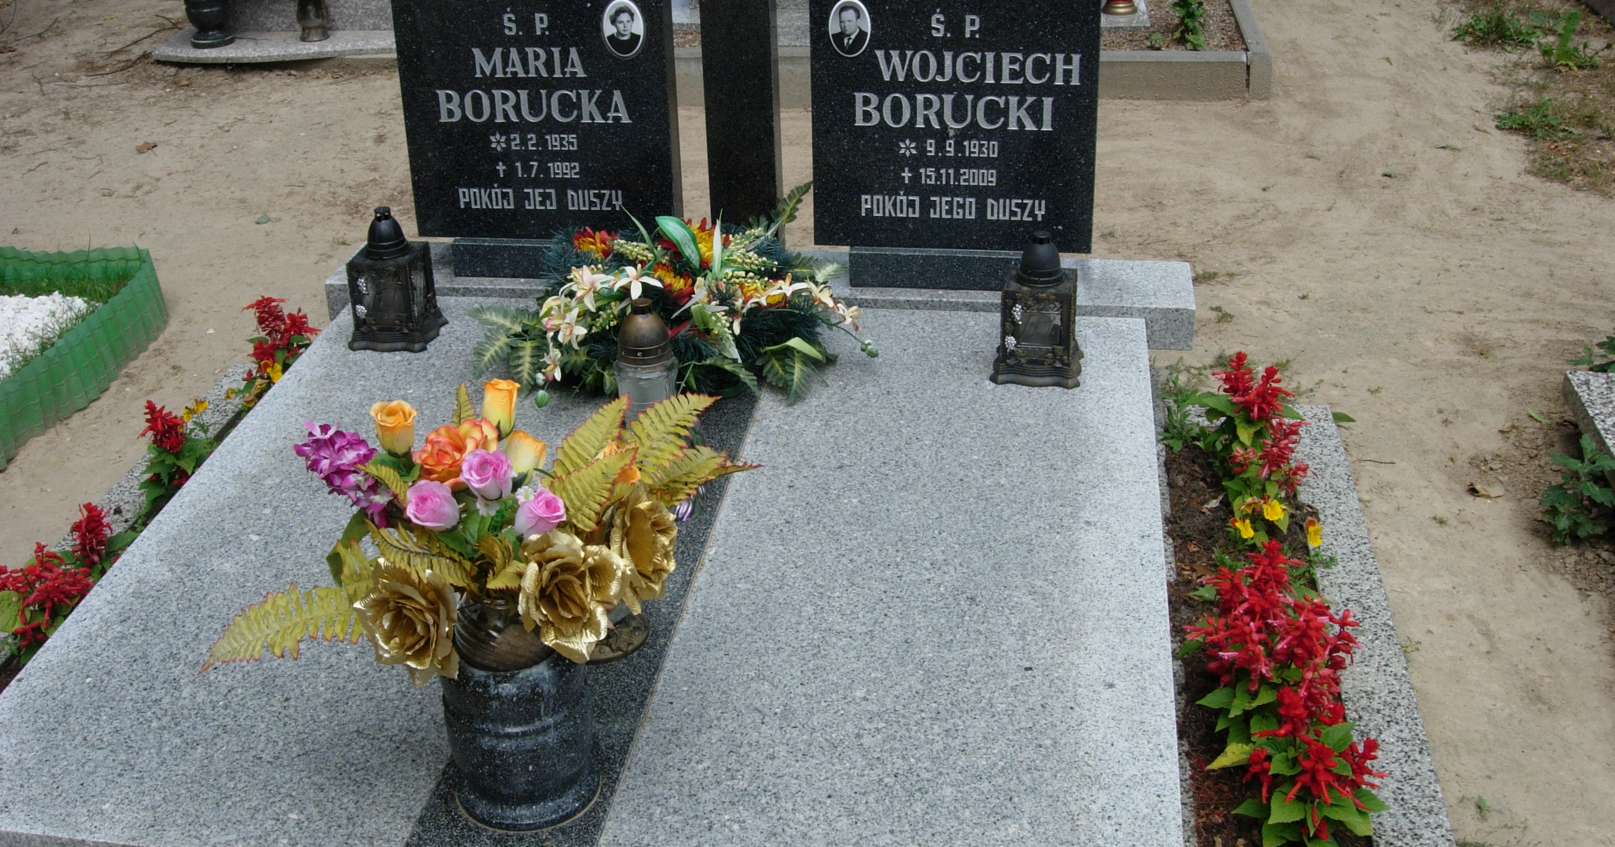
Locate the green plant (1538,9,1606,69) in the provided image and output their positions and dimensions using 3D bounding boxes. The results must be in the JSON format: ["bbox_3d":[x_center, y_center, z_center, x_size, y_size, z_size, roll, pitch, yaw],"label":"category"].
[{"bbox_3d":[2.478,-1.258,5.747,0.227,0.164,0.189,2,27,8],"label":"green plant"}]

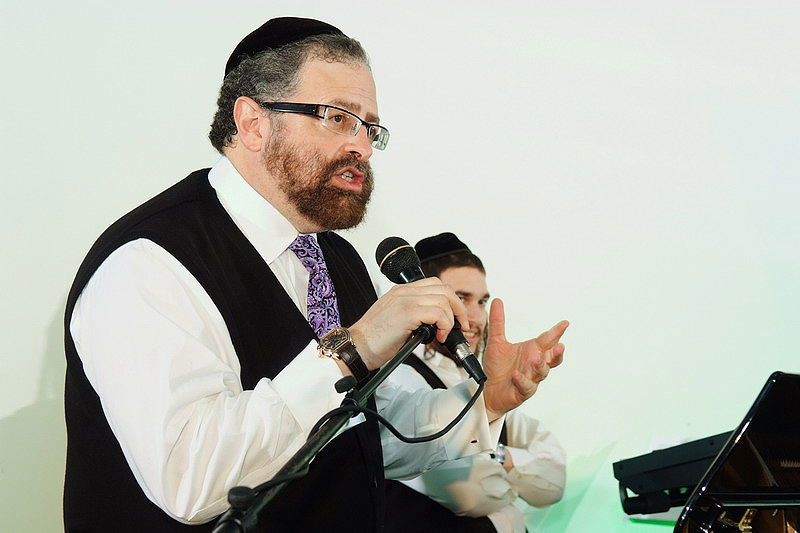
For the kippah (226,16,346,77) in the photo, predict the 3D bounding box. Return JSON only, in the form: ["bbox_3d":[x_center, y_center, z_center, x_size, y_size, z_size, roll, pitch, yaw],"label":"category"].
[{"bbox_3d":[-0.149,-0.286,1.840,0.165,0.058,0.162,-24,-10,37],"label":"kippah"}]

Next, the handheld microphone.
[{"bbox_3d":[0.041,0.054,1.780,0.050,0.217,0.050,-15,-26,-51],"label":"handheld microphone"}]

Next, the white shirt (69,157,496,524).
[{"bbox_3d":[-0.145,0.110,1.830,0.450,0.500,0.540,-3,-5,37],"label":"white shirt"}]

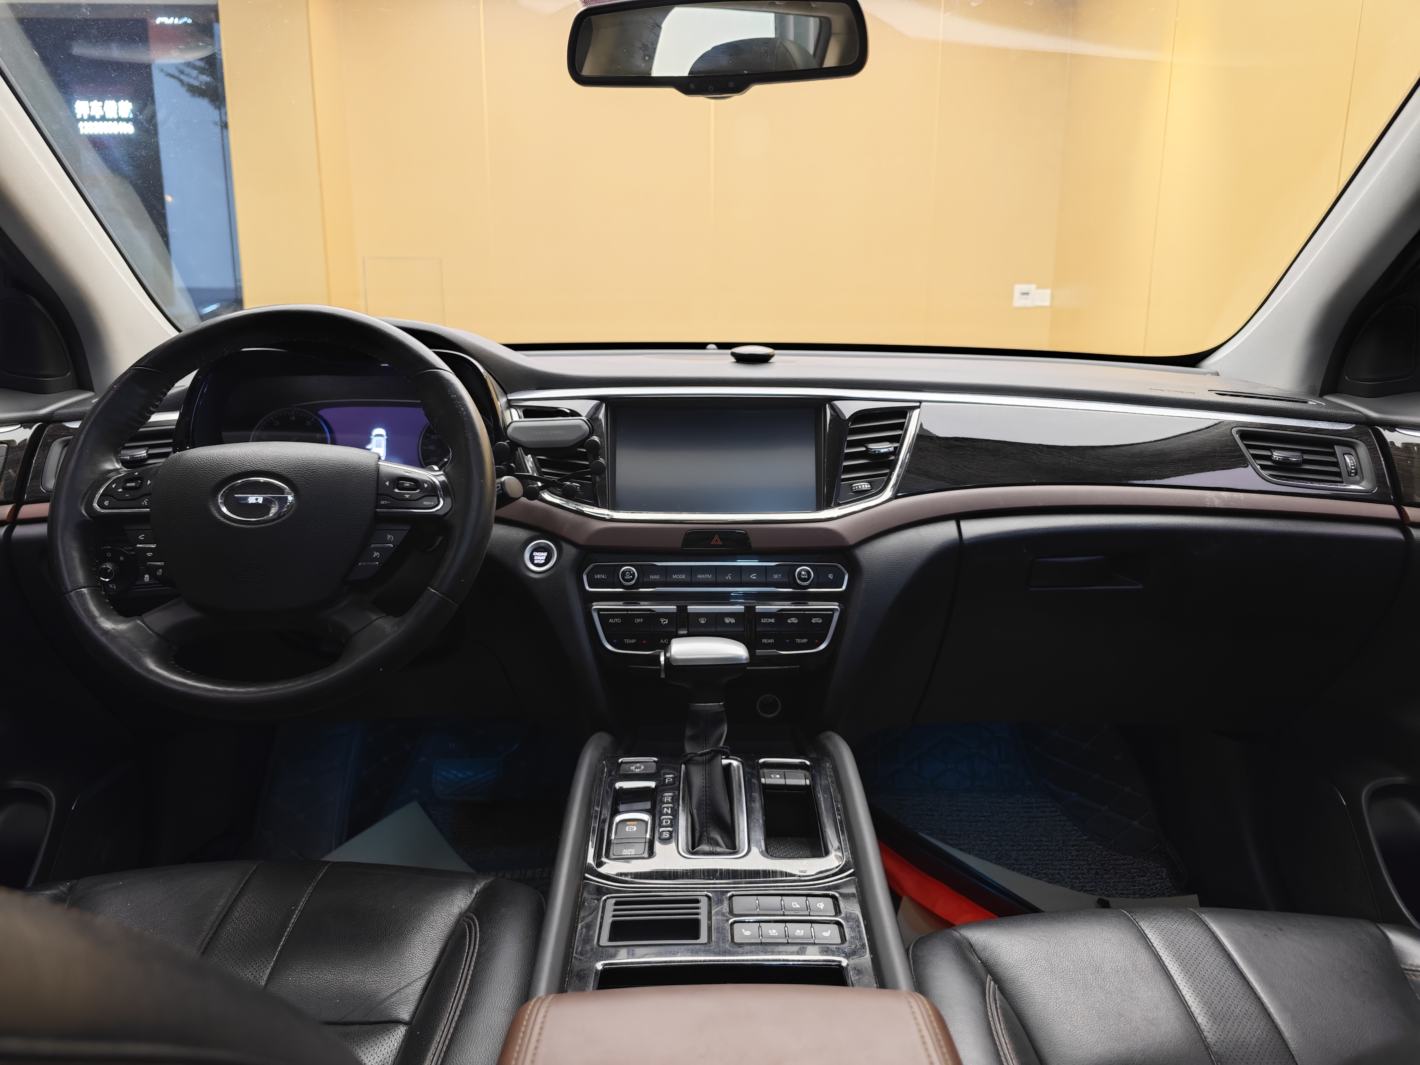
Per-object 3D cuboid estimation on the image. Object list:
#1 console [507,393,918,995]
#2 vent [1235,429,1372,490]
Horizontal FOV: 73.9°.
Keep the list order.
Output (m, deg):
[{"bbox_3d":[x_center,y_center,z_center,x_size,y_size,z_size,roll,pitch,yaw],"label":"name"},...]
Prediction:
[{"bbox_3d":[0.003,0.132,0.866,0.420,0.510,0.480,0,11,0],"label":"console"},{"bbox_3d":[0.625,-0.077,0.990,0.135,0.064,0.040,2,3,10],"label":"vent"}]

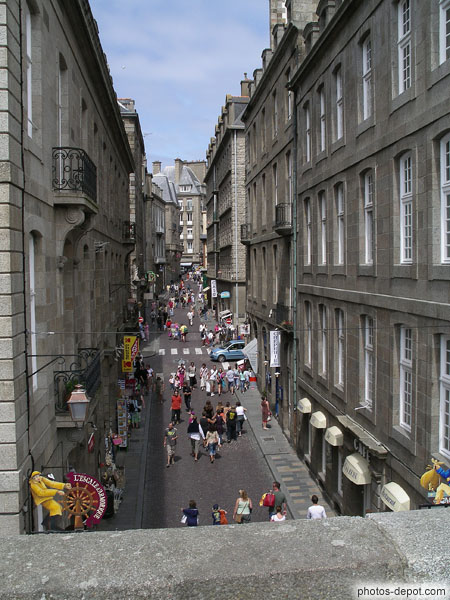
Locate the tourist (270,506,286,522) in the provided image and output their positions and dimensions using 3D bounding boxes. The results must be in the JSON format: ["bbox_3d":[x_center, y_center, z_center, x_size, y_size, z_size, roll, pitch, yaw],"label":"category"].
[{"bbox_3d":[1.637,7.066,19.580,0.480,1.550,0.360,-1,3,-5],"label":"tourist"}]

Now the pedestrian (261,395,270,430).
[{"bbox_3d":[1.992,5.521,31.400,0.420,1.660,0.500,0,3,19],"label":"pedestrian"}]

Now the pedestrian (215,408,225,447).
[{"bbox_3d":[-0.257,5.743,28.920,0.500,1.660,0.420,-1,3,-5],"label":"pedestrian"}]

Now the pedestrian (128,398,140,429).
[{"bbox_3d":[-4.447,5.539,31.555,0.500,1.567,0.420,-1,3,-20],"label":"pedestrian"}]

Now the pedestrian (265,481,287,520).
[{"bbox_3d":[1.595,6.446,19.608,0.660,1.760,0.450,-1,3,-5],"label":"pedestrian"}]

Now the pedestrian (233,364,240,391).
[{"bbox_3d":[0.739,4.746,39.647,0.450,1.626,0.380,0,3,-3],"label":"pedestrian"}]

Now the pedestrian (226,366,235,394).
[{"bbox_3d":[0.313,4.870,38.815,0.520,1.740,0.420,-1,3,0],"label":"pedestrian"}]

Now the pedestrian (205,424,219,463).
[{"bbox_3d":[-0.525,5.967,26.708,0.560,1.625,0.420,0,3,-3],"label":"pedestrian"}]

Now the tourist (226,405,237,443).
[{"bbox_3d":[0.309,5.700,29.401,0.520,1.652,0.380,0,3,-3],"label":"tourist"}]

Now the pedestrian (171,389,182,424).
[{"bbox_3d":[-2.471,5.420,32.502,0.580,1.750,0.420,-1,3,-5],"label":"pedestrian"}]

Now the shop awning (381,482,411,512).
[{"bbox_3d":[4.104,4.848,15.404,0.400,0.570,1.220,-1,3,-5],"label":"shop awning"}]

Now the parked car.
[{"bbox_3d":[0.753,3.942,49.881,3.750,1.470,1.660,-1,3,-15],"label":"parked car"}]

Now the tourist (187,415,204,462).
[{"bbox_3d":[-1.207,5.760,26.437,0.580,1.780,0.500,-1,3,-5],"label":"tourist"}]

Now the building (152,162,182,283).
[{"bbox_3d":[-12.129,-12.812,117.329,9.000,24.340,14.000,0,3,5],"label":"building"}]

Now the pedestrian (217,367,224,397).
[{"bbox_3d":[-0.289,4.939,38.616,0.500,1.650,0.400,-1,3,-5],"label":"pedestrian"}]

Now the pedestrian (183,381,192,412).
[{"bbox_3d":[-2.041,5.235,34.804,0.480,1.562,0.380,0,3,0],"label":"pedestrian"}]

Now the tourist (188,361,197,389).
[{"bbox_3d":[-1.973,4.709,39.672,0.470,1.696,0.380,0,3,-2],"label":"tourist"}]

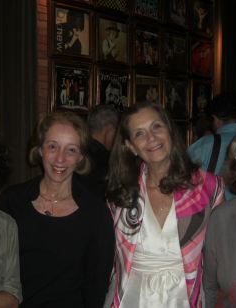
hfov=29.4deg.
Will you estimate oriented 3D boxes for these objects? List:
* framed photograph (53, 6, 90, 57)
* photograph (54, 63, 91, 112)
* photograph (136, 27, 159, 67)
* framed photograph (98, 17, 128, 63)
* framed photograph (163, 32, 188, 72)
[{"bbox_3d":[-0.330,-0.900,3.370,0.350,0.355,0.030,-3,3,-45],"label":"framed photograph"},{"bbox_3d":[-0.330,-0.485,3.380,0.350,0.355,0.030,-3,3,-45],"label":"photograph"},{"bbox_3d":[0.262,-0.930,3.960,0.350,0.355,0.030,-3,3,-45],"label":"photograph"},{"bbox_3d":[-0.035,-0.915,3.660,0.350,0.355,0.030,-3,3,-45],"label":"framed photograph"},{"bbox_3d":[0.560,-0.945,4.260,0.350,0.355,0.030,-3,3,-45],"label":"framed photograph"}]

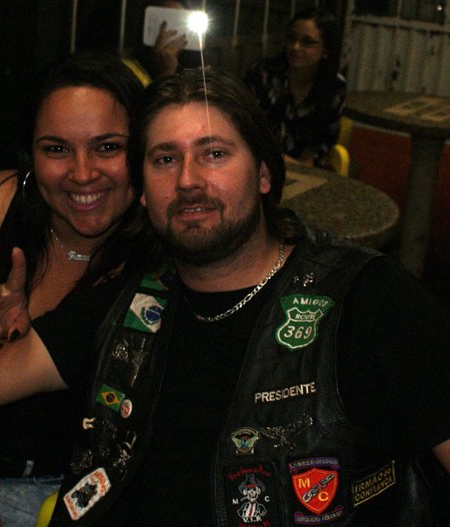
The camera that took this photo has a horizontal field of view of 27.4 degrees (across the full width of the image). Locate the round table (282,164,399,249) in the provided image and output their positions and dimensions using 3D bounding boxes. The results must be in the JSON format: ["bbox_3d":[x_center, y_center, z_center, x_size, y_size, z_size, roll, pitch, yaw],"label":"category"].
[{"bbox_3d":[0.034,0.147,2.868,0.900,0.760,0.900,5,20,-2],"label":"round table"}]

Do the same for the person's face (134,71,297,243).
[{"bbox_3d":[-0.013,-0.128,1.190,0.205,0.250,0.210,-3,8,10],"label":"person's face"}]

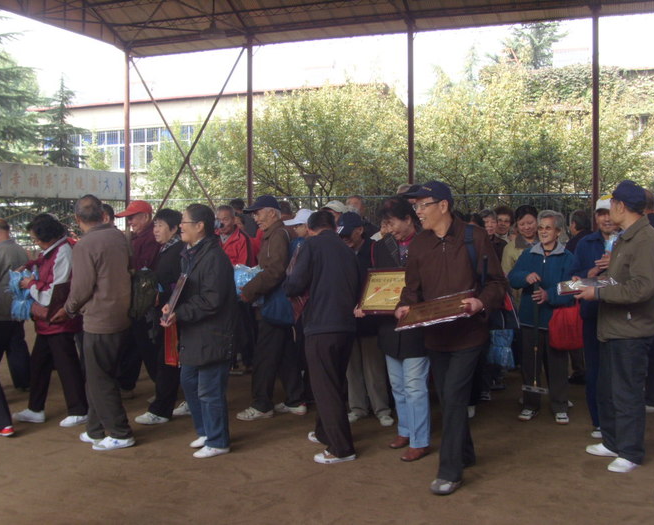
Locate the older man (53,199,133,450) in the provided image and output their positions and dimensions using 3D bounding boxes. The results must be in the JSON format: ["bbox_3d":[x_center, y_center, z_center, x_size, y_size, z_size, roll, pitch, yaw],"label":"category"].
[{"bbox_3d":[-1.526,0.389,4.786,0.480,1.667,0.500,3,4,45],"label":"older man"}]

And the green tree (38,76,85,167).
[{"bbox_3d":[-8.762,-3.044,23.804,2.200,5.950,2.200,0,4,0],"label":"green tree"}]

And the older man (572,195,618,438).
[{"bbox_3d":[1.923,0.366,5.024,0.520,1.665,0.420,1,3,14],"label":"older man"}]

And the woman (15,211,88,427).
[{"bbox_3d":[-2.027,0.416,5.308,0.540,1.558,0.470,0,3,-3],"label":"woman"}]

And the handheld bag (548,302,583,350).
[{"bbox_3d":[1.710,0.455,5.220,0.260,0.350,0.130,1,4,18],"label":"handheld bag"}]

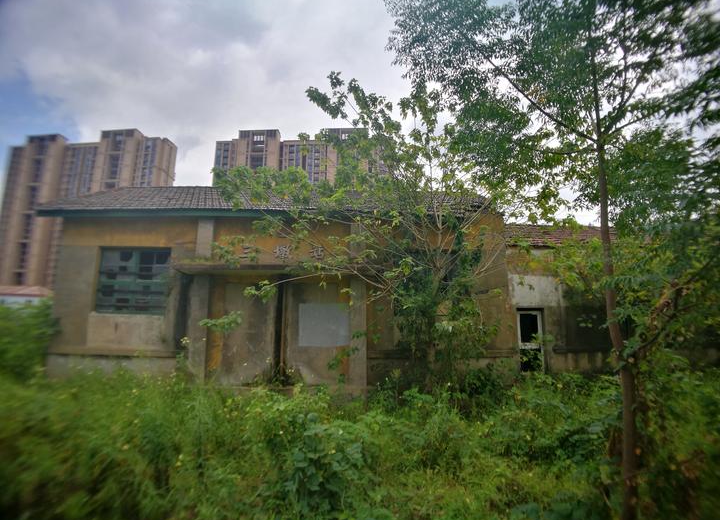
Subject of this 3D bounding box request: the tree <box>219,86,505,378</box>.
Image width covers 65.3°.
[{"bbox_3d":[0.030,-0.750,12.000,6.200,6.700,5.000,0,-12,0],"label":"tree"}]

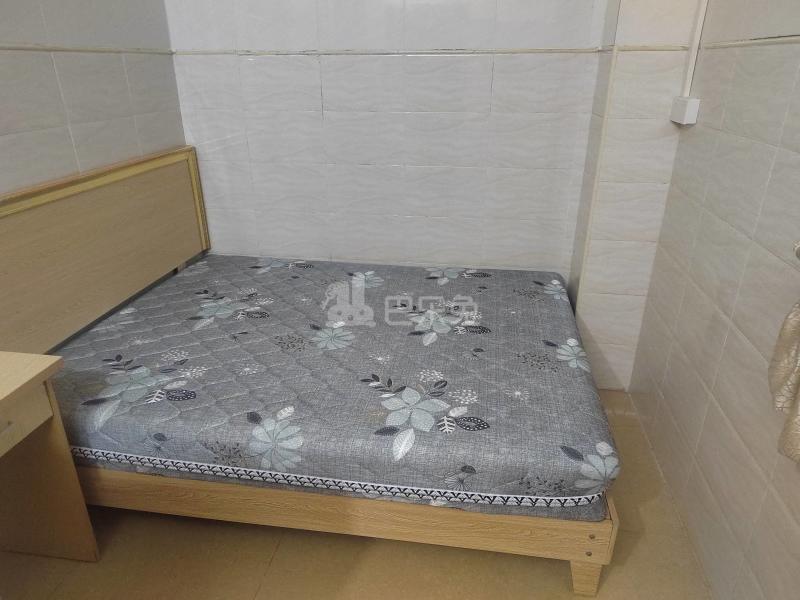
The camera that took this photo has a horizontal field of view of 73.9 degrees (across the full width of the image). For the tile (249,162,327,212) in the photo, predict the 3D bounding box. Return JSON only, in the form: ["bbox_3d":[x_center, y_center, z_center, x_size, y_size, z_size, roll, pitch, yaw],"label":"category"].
[{"bbox_3d":[-0.576,-0.584,2.786,0.405,0.256,0.010,3,24,8],"label":"tile"}]

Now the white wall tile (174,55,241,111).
[{"bbox_3d":[-0.940,-1.068,2.628,0.336,0.249,0.012,4,24,8],"label":"white wall tile"}]

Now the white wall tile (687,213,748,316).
[{"bbox_3d":[1.040,-0.133,1.741,0.010,0.256,0.405,4,24,9],"label":"white wall tile"}]

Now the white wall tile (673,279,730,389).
[{"bbox_3d":[1.041,0.102,1.843,0.010,0.256,0.405,4,24,9],"label":"white wall tile"}]

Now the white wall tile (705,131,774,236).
[{"bbox_3d":[1.016,-0.357,1.596,0.010,0.249,0.384,3,24,8],"label":"white wall tile"}]

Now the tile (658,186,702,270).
[{"bbox_3d":[1.105,-0.291,2.103,0.010,0.256,0.396,4,24,9],"label":"tile"}]

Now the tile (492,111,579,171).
[{"bbox_3d":[0.616,-0.735,2.469,0.400,0.249,0.010,3,24,8],"label":"tile"}]

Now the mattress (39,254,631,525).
[{"bbox_3d":[-0.243,0.192,2.265,1.933,0.228,1.441,3,24,8],"label":"mattress"}]

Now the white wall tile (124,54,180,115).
[{"bbox_3d":[-1.140,-1.005,2.467,0.010,0.256,0.395,3,24,8],"label":"white wall tile"}]

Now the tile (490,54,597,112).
[{"bbox_3d":[0.639,-0.986,2.419,0.430,0.256,0.010,3,24,8],"label":"tile"}]

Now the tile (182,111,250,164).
[{"bbox_3d":[-0.933,-0.829,2.700,0.339,0.249,0.010,3,24,8],"label":"tile"}]

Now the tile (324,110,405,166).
[{"bbox_3d":[-0.175,-0.797,2.630,0.405,0.256,0.010,3,24,8],"label":"tile"}]

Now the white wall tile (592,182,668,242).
[{"bbox_3d":[0.963,-0.369,2.244,0.282,0.249,0.010,3,24,8],"label":"white wall tile"}]

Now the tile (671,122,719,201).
[{"bbox_3d":[1.076,-0.510,1.944,0.010,0.249,0.385,3,24,8],"label":"tile"}]

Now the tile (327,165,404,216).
[{"bbox_3d":[-0.174,-0.562,2.733,0.405,0.256,0.010,3,24,8],"label":"tile"}]

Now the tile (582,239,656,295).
[{"bbox_3d":[0.974,-0.144,2.376,0.286,0.249,0.012,4,24,8],"label":"tile"}]

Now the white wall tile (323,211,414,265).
[{"bbox_3d":[-0.174,-0.328,2.835,0.405,0.256,0.010,3,24,8],"label":"white wall tile"}]

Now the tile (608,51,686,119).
[{"bbox_3d":[0.971,-0.835,2.075,0.286,0.249,0.012,4,24,8],"label":"tile"}]

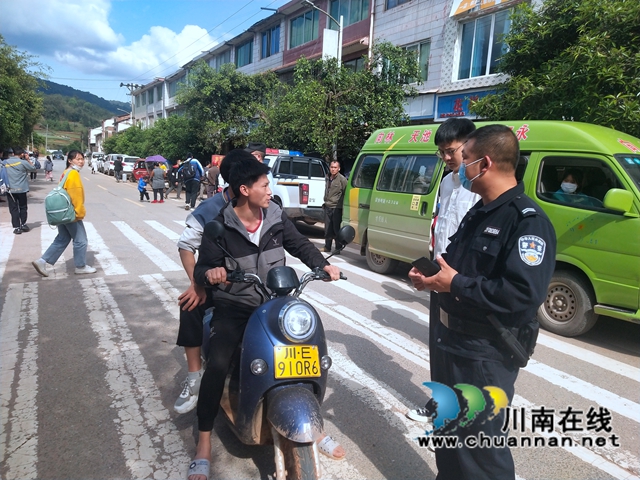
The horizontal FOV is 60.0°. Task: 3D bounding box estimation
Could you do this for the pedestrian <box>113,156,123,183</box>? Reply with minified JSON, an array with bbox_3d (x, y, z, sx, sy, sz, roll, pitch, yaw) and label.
[{"bbox_3d":[-12.564,-4.392,34.500,0.500,1.680,0.420,0,8,-20],"label":"pedestrian"}]

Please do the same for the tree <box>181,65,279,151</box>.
[{"bbox_3d":[-4.018,-4.687,24.048,4.268,5.745,4.268,-1,8,-26],"label":"tree"}]

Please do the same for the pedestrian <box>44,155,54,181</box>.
[{"bbox_3d":[-16.190,-4.325,33.200,0.460,1.520,0.450,-1,8,-26],"label":"pedestrian"}]

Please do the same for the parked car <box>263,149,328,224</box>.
[{"bbox_3d":[-0.663,-1.312,14.080,1.830,1.900,5.200,-1,8,-26],"label":"parked car"}]

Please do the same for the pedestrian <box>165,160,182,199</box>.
[{"bbox_3d":[-6.154,-2.541,23.300,0.720,1.600,0.500,4,8,11],"label":"pedestrian"}]

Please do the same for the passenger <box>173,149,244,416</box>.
[{"bbox_3d":[-0.520,0.209,3.190,0.580,1.450,0.700,0,8,-23],"label":"passenger"}]

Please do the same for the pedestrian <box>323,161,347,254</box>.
[{"bbox_3d":[0.266,-0.613,9.850,0.460,1.670,0.300,5,8,23],"label":"pedestrian"}]

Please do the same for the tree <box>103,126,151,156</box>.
[{"bbox_3d":[-18.488,-8.650,53.000,4.600,4.800,4.800,-1,8,-25],"label":"tree"}]

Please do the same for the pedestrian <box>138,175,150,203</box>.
[{"bbox_3d":[-6.423,-1.876,20.300,0.420,1.020,0.360,5,8,20],"label":"pedestrian"}]

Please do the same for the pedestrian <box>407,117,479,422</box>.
[{"bbox_3d":[0.752,0.171,3.270,0.440,1.790,0.500,-5,10,-44],"label":"pedestrian"}]

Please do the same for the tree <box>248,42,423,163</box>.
[{"bbox_3d":[0.469,-3.284,16.800,4.800,5.300,5.000,-1,8,-25],"label":"tree"}]

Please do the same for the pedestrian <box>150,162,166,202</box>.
[{"bbox_3d":[-6.075,-2.250,20.800,0.520,1.580,0.420,1,8,-15],"label":"pedestrian"}]

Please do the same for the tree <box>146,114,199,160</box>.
[{"bbox_3d":[-9.265,-5.584,34.573,3.462,4.387,3.462,-1,8,-26],"label":"tree"}]

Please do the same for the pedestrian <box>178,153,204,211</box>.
[{"bbox_3d":[-3.961,-1.803,17.100,0.700,1.750,0.500,5,8,17],"label":"pedestrian"}]

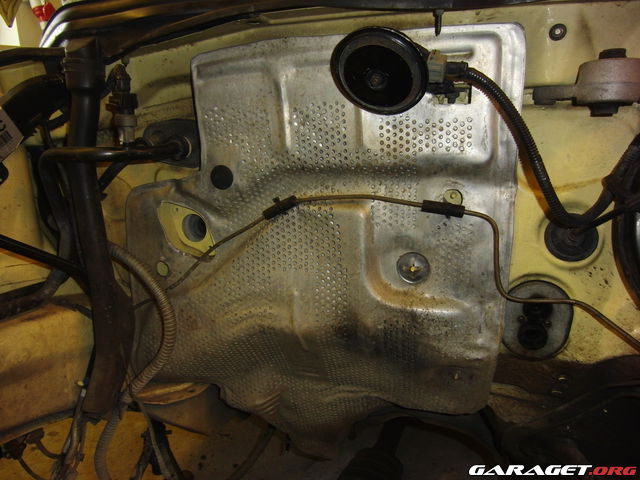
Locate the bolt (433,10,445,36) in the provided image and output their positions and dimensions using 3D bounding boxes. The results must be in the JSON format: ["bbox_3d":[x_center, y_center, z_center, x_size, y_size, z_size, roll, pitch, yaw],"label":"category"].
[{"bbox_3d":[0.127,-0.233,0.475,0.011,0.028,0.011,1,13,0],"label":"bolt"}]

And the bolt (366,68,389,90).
[{"bbox_3d":[0.060,-0.170,0.470,0.022,0.022,0.012,0,-7,-6],"label":"bolt"}]

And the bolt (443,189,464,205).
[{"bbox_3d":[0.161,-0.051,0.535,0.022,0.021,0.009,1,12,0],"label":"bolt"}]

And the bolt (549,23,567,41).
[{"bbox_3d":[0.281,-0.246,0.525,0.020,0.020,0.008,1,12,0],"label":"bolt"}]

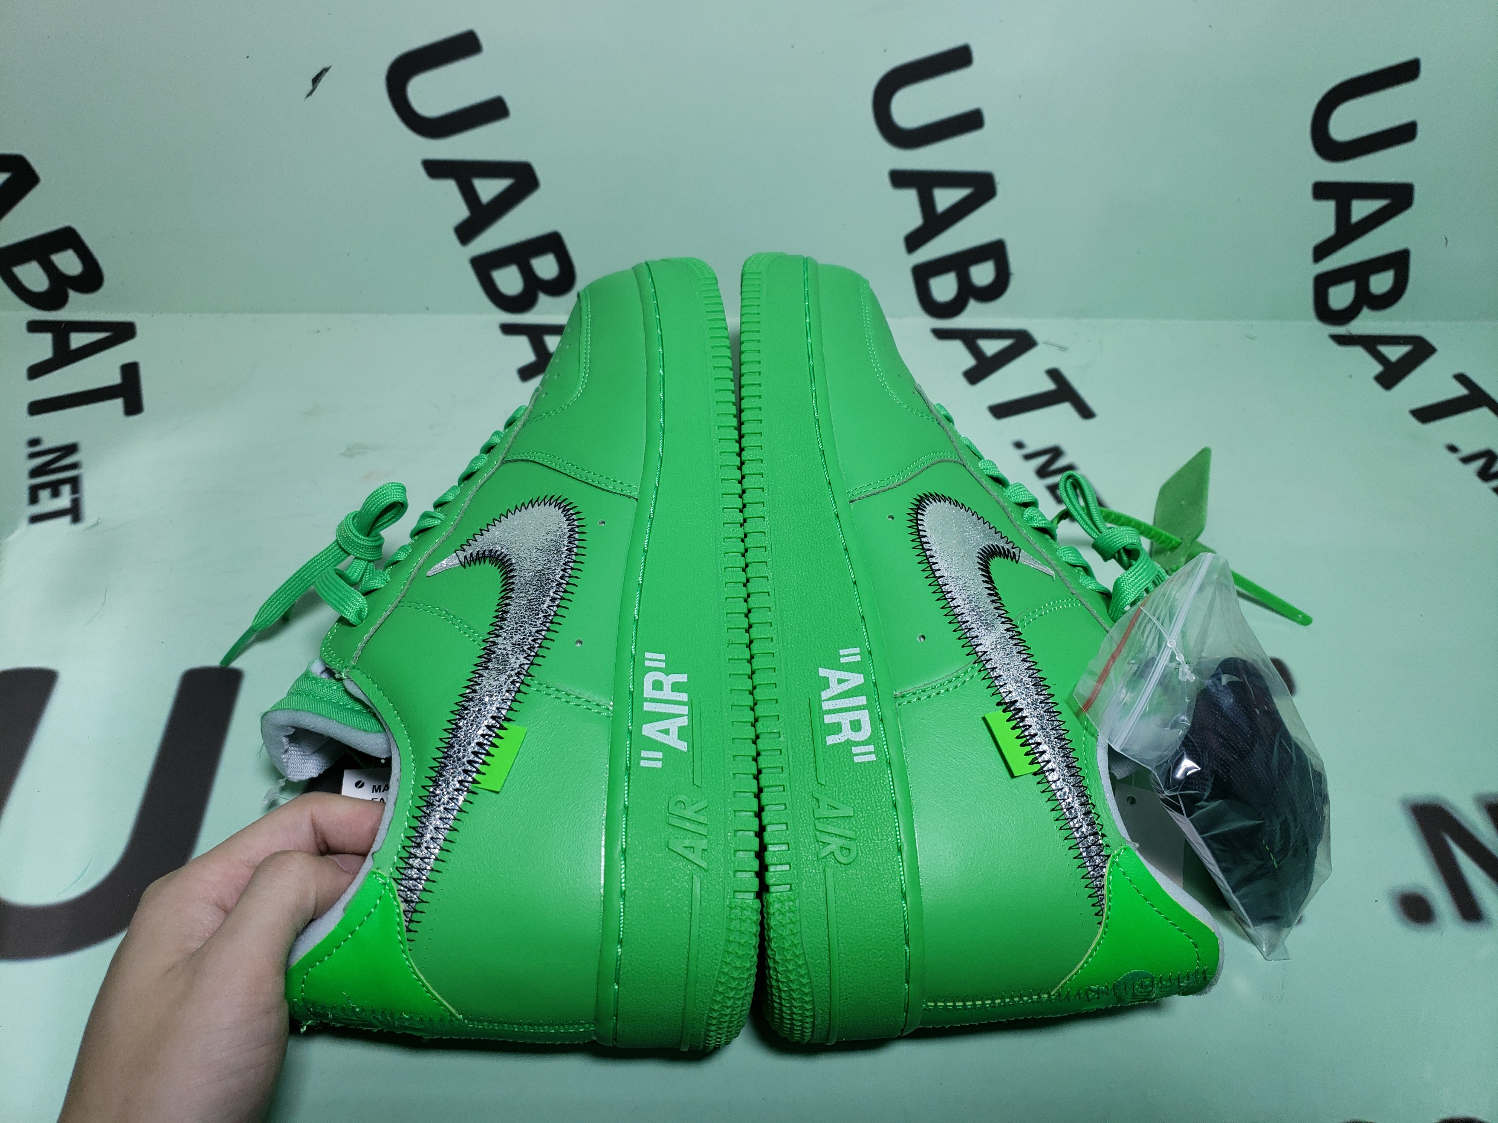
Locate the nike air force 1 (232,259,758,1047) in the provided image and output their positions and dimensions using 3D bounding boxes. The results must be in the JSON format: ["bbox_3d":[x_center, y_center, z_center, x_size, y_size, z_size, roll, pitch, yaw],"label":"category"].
[{"bbox_3d":[-0.078,0.005,0.385,0.140,0.110,0.300,4,57,-10],"label":"nike air force 1"}]

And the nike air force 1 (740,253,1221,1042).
[{"bbox_3d":[0.068,0.004,0.391,0.135,0.110,0.300,-5,58,1],"label":"nike air force 1"}]

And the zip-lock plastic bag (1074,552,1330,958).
[{"bbox_3d":[0.149,0.062,0.361,0.075,0.120,0.033,-42,21,-26],"label":"zip-lock plastic bag"}]

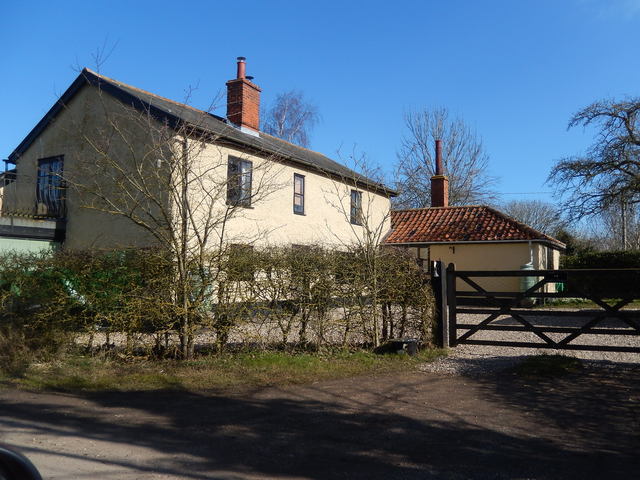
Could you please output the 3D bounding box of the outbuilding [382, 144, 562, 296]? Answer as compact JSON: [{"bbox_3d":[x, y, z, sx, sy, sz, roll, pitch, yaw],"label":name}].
[{"bbox_3d":[5.860,-0.938,24.287,7.162,6.573,5.700,-2,-3,29],"label":"outbuilding"}]

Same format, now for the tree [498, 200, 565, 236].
[{"bbox_3d":[19.671,0.122,55.071,7.200,8.012,6.800,0,-3,0],"label":"tree"}]

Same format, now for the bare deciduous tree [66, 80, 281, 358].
[{"bbox_3d":[-2.038,-0.306,8.128,2.950,3.832,2.700,0,-3,0],"label":"bare deciduous tree"}]

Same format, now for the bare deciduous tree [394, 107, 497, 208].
[{"bbox_3d":[7.252,-2.435,34.178,6.200,10.698,6.000,0,-3,0],"label":"bare deciduous tree"}]

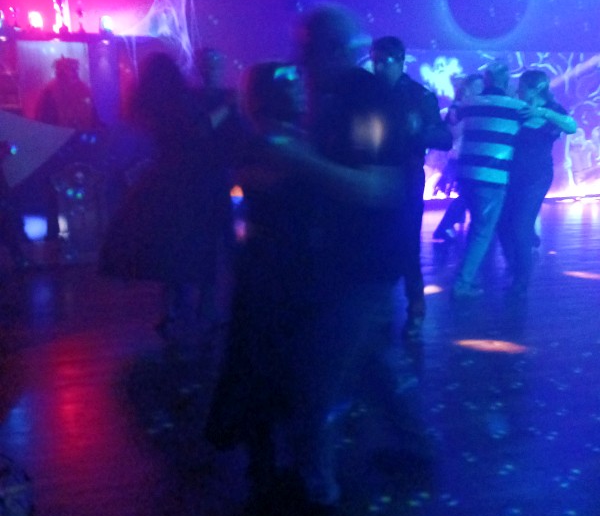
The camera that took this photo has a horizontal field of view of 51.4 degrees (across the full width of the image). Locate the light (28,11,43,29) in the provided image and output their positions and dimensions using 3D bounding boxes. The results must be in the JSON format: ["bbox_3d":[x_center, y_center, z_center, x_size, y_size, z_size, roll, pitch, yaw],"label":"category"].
[{"bbox_3d":[-2.594,-2.339,6.119,0.140,0.180,0.140,-4,16,-14],"label":"light"}]

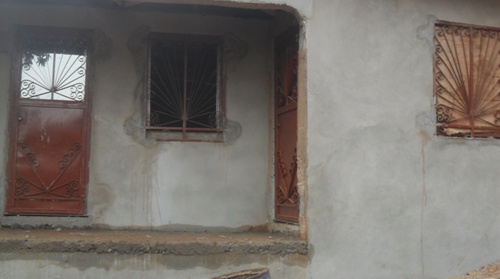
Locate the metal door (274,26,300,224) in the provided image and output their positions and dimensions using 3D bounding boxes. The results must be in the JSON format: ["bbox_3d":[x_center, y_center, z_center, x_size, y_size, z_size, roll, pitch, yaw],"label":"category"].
[{"bbox_3d":[0.420,-0.174,6.860,0.080,2.100,0.870,3,-6,-18],"label":"metal door"}]

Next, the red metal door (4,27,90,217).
[{"bbox_3d":[-2.212,-0.212,7.070,0.880,2.100,0.100,2,-6,-9],"label":"red metal door"}]

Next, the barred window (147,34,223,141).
[{"bbox_3d":[-0.740,-0.605,7.360,0.890,1.220,0.080,2,-6,-9],"label":"barred window"}]

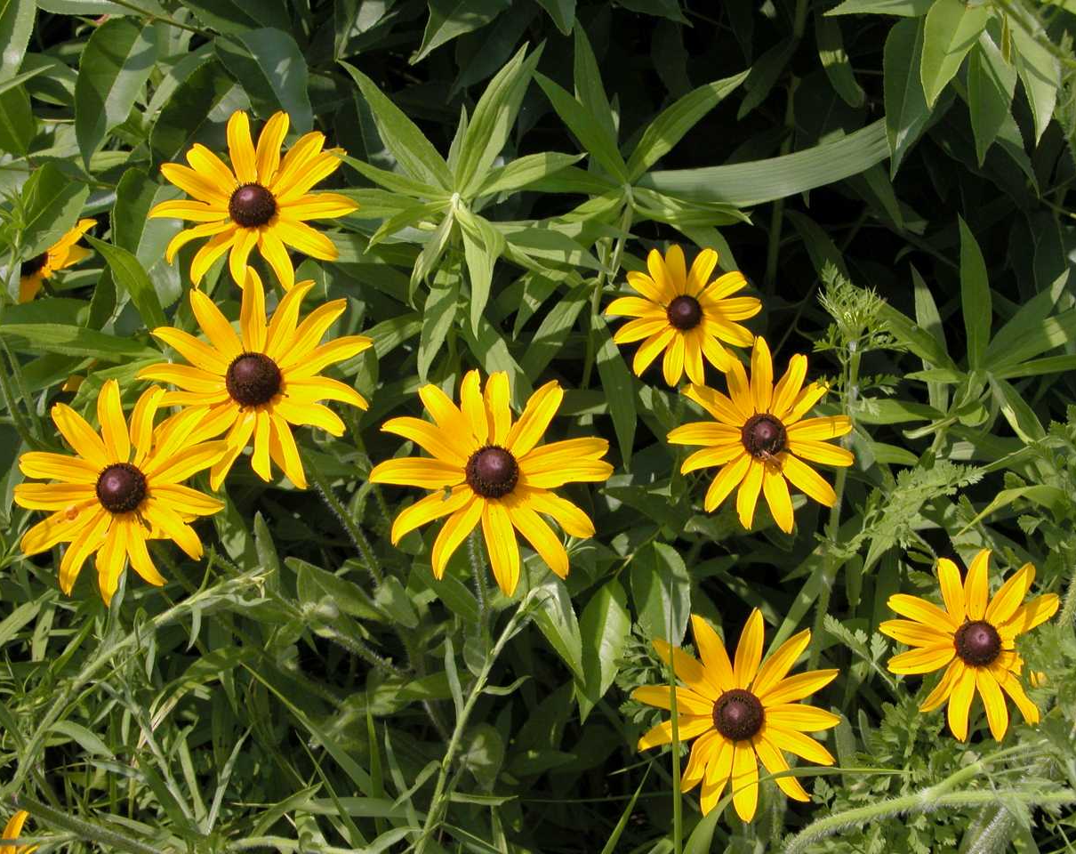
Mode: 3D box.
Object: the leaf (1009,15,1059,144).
[{"bbox_3d":[0.204,-0.144,0.680,0.019,0.055,0.012,-8,0,18],"label":"leaf"}]

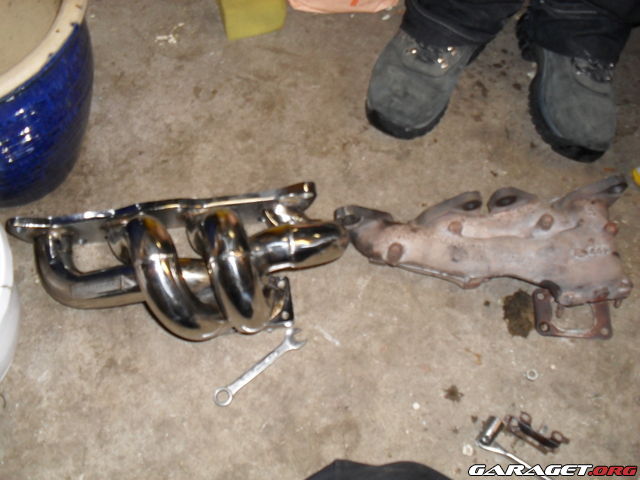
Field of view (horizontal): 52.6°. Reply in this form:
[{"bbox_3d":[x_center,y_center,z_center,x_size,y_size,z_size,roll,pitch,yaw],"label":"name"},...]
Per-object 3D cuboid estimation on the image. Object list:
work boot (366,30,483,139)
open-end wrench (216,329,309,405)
[{"bbox_3d":[0.182,-0.336,1.066,0.120,0.155,0.310,21,65,10],"label":"work boot"},{"bbox_3d":[-0.081,0.178,0.887,0.153,0.007,0.030,-35,68,-16],"label":"open-end wrench"}]

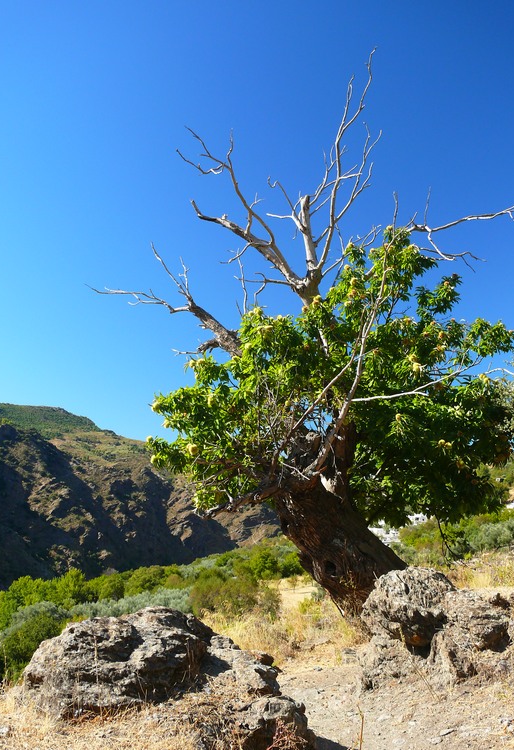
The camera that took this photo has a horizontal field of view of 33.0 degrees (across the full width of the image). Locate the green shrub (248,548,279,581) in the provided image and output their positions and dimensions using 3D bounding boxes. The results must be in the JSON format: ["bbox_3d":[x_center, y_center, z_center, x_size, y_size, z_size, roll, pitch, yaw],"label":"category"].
[{"bbox_3d":[0.476,12.030,55.000,2.050,2.050,1.900,0,-6,0],"label":"green shrub"}]

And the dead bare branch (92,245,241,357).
[{"bbox_3d":[-0.888,-0.731,8.500,1.450,1.120,0.750,0,-6,0],"label":"dead bare branch"}]

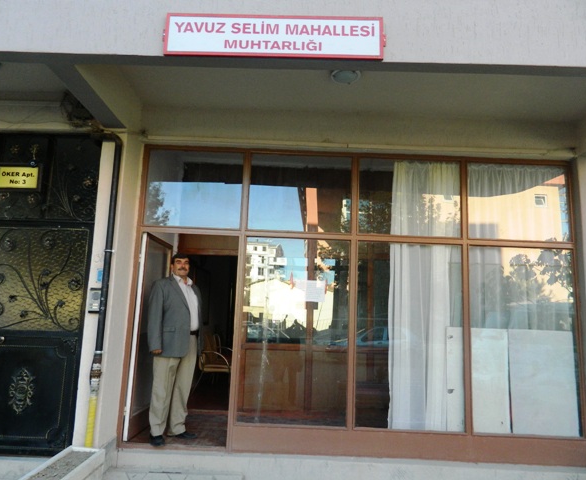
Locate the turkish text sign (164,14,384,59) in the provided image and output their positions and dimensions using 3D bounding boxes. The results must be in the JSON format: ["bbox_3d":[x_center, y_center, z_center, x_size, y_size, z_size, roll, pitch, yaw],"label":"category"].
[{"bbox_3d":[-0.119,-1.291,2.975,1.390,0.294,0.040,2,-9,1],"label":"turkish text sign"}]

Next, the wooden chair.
[{"bbox_3d":[-0.997,1.692,6.125,0.570,0.870,0.550,1,-9,9],"label":"wooden chair"}]

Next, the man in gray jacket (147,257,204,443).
[{"bbox_3d":[-1.132,1.015,4.508,0.390,1.750,0.530,-5,-11,39],"label":"man in gray jacket"}]

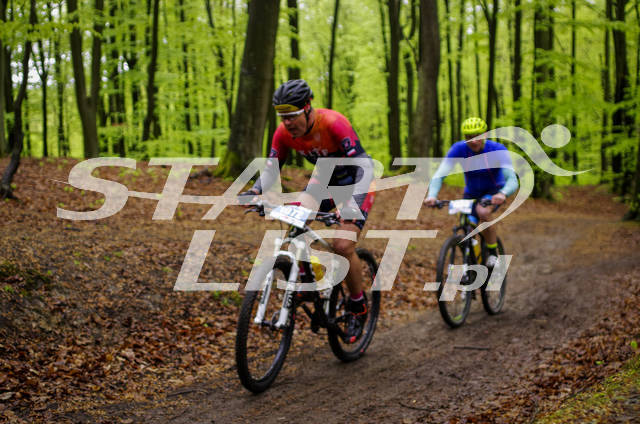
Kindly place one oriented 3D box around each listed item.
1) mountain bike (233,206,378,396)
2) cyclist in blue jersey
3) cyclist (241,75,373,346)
[{"bbox_3d":[-0.035,0.447,5.418,0.710,1.030,1.860,3,1,26],"label":"mountain bike"},{"bbox_3d":[1.368,-0.049,8.009,0.740,1.500,0.780,1,1,25],"label":"cyclist in blue jersey"},{"bbox_3d":[-0.030,0.028,5.556,0.700,1.550,0.840,1,1,27],"label":"cyclist"}]

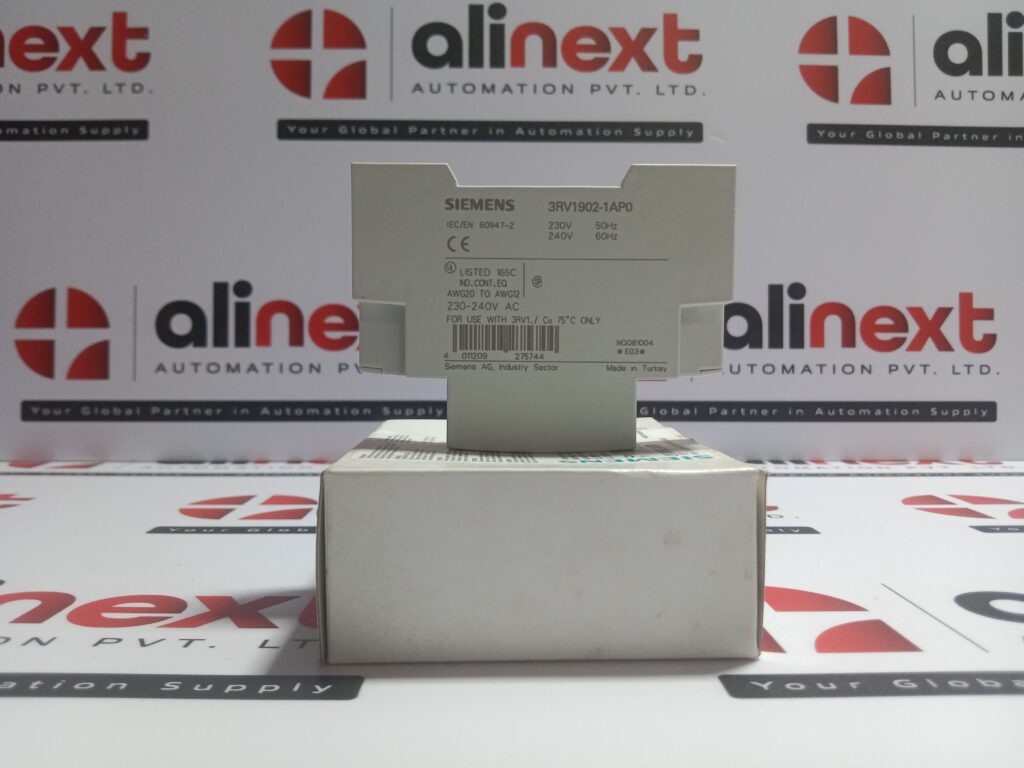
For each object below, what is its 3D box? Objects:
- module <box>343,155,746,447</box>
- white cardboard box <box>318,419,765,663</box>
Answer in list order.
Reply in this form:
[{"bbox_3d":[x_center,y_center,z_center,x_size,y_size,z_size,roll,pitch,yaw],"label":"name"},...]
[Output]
[{"bbox_3d":[0.007,-0.018,0.198,0.090,0.068,0.019,0,3,-1],"label":"module"},{"bbox_3d":[0.004,0.035,0.213,0.091,0.040,0.099,0,3,-2],"label":"white cardboard box"}]

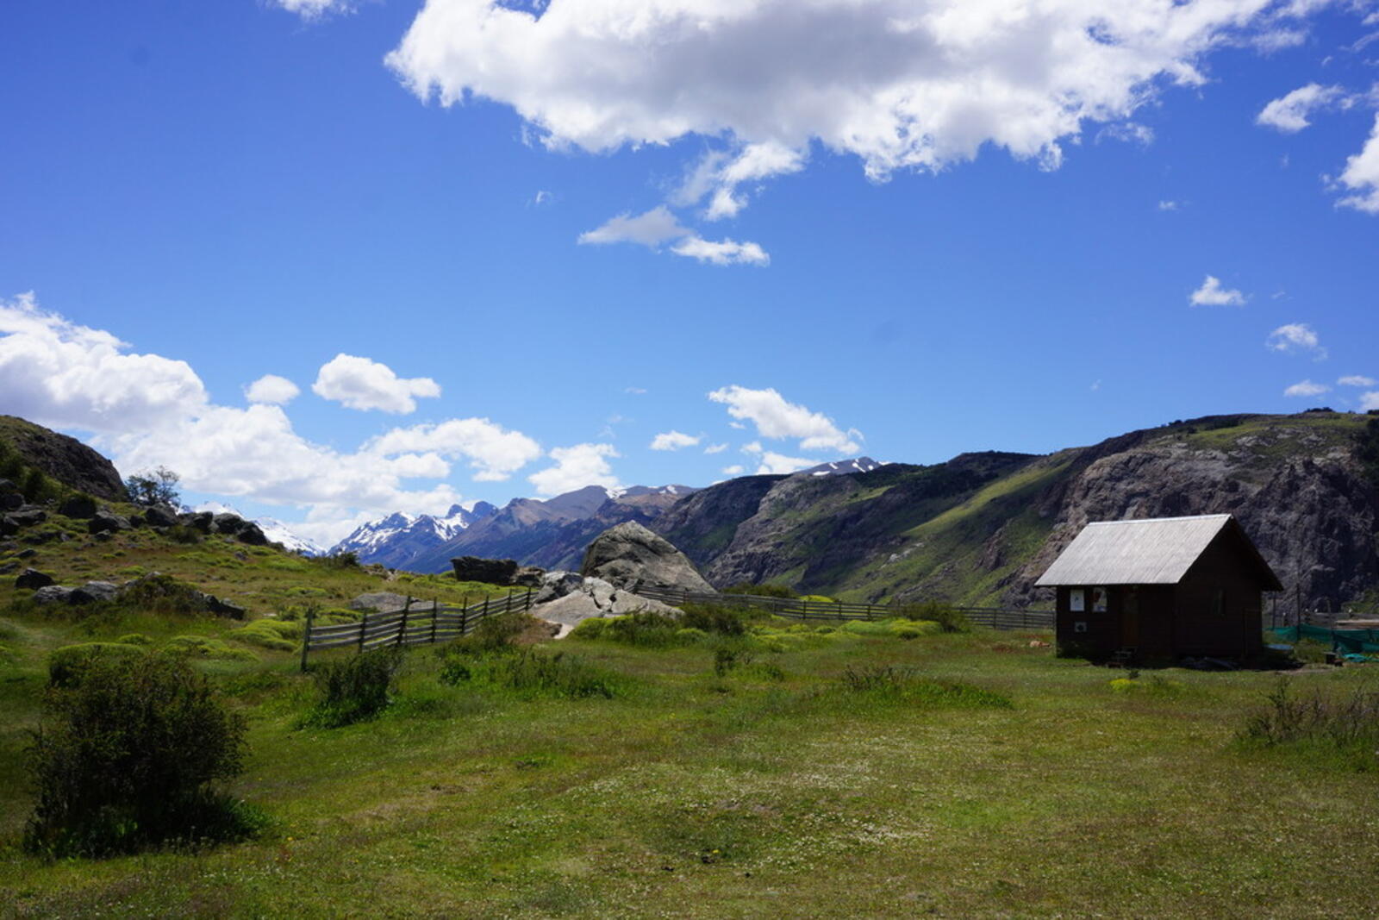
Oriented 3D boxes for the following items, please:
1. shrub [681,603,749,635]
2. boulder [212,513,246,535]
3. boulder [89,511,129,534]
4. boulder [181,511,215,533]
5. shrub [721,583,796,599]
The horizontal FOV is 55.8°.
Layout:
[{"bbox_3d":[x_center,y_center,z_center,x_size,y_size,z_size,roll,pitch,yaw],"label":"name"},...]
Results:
[{"bbox_3d":[1.089,7.181,58.500,3.004,1.407,2.554,1,-7,1],"label":"shrub"},{"bbox_3d":[-26.171,3.640,74.000,1.900,1.187,1.615,3,-7,-19],"label":"boulder"},{"bbox_3d":[-31.213,3.356,70.000,2.200,1.200,1.800,4,-7,-24],"label":"boulder"},{"bbox_3d":[-27.161,3.422,72.000,1.850,1.200,1.600,3,-7,-21],"label":"boulder"},{"bbox_3d":[4.732,8.911,88.000,4.872,1.270,3.167,0,-7,3],"label":"shrub"}]

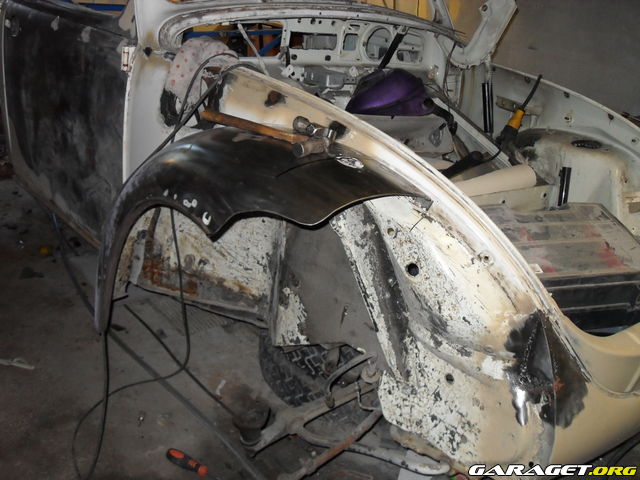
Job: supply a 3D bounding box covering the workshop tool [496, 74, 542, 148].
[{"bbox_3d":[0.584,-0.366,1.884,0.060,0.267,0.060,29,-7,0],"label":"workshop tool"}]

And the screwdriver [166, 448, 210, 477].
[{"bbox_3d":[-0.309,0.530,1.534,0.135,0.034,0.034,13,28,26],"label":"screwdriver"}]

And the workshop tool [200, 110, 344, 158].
[{"bbox_3d":[-0.133,-0.248,1.436,0.350,0.055,0.120,16,29,26],"label":"workshop tool"}]

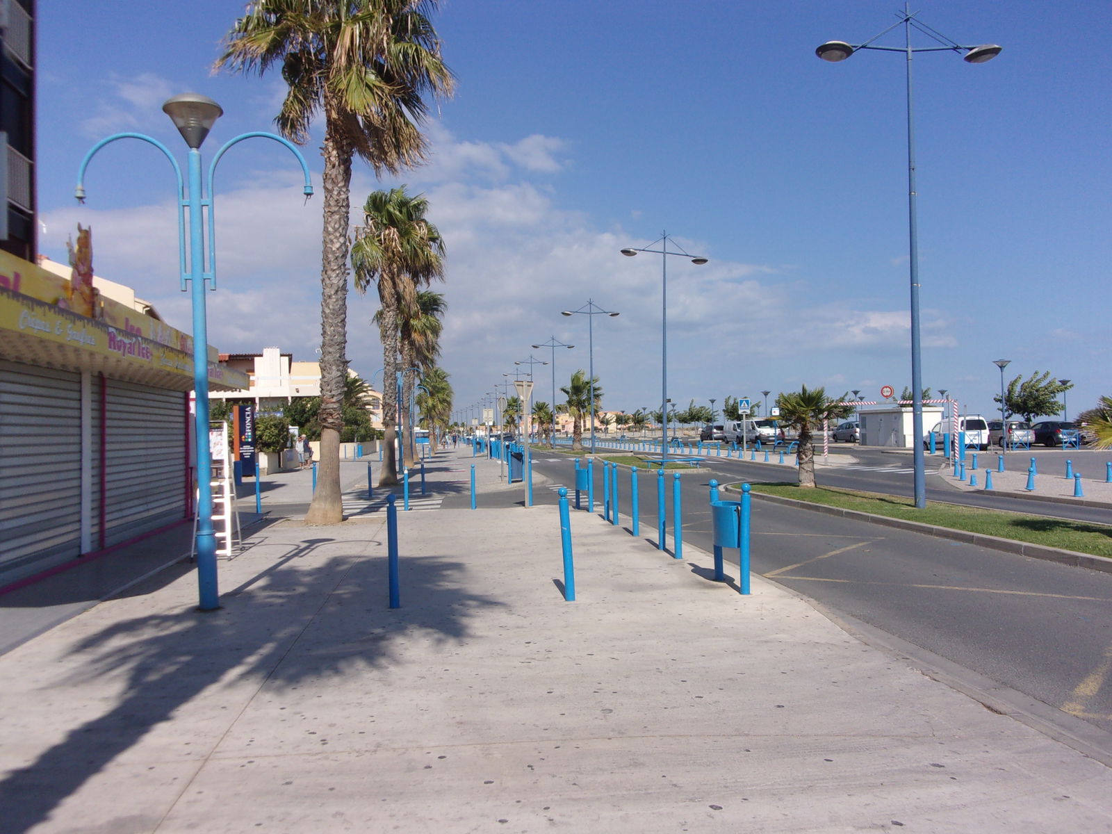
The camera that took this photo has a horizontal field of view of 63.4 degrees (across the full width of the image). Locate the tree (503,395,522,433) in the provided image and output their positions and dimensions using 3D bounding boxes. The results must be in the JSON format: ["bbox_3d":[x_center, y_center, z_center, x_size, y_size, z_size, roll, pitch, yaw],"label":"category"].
[{"bbox_3d":[-5.833,0.177,122.000,2.600,6.100,2.600,-1,-1,-7],"label":"tree"}]

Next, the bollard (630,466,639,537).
[{"bbox_3d":[1.206,1.294,13.780,0.100,1.070,0.100,-1,-1,-7],"label":"bollard"}]

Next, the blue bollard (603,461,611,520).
[{"bbox_3d":[0.910,1.335,16.150,0.095,1.070,0.095,-1,-1,-7],"label":"blue bollard"}]

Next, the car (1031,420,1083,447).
[{"bbox_3d":[29.350,1.040,54.070,1.800,1.480,4.300,-1,-1,-13],"label":"car"}]

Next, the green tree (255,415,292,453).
[{"bbox_3d":[-12.964,0.778,41.300,1.750,1.800,1.700,-1,-1,-7],"label":"green tree"}]

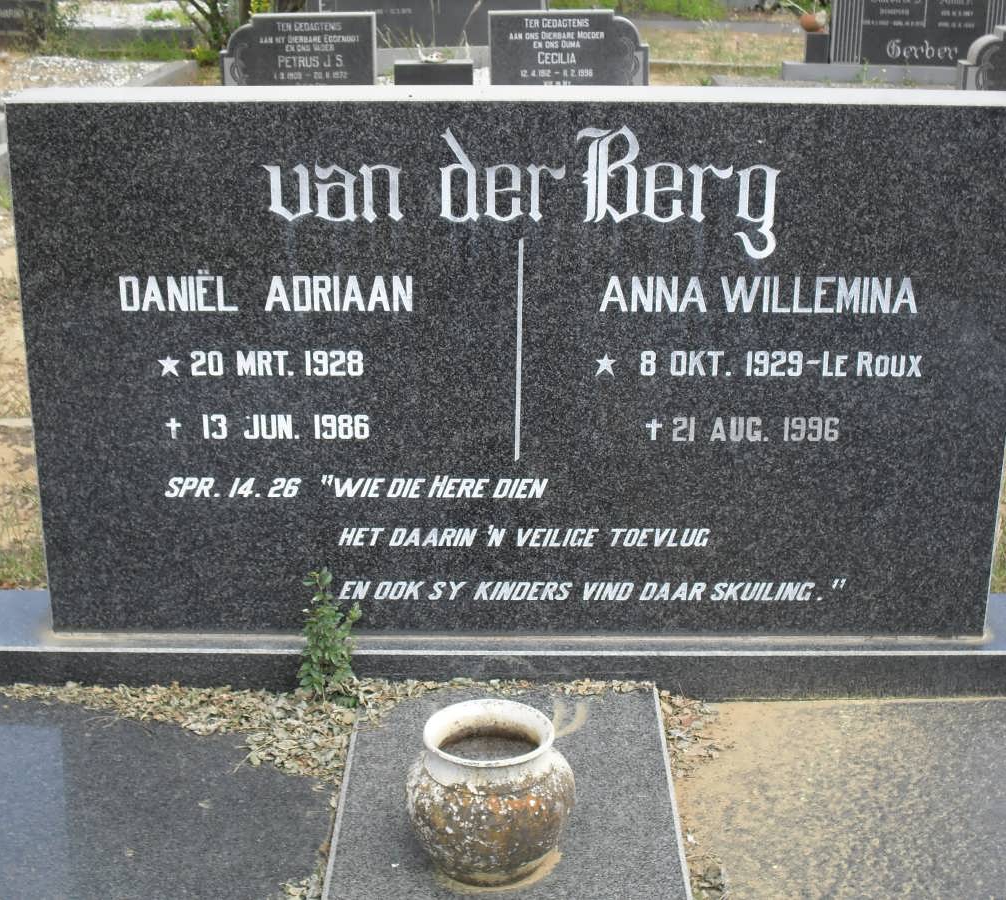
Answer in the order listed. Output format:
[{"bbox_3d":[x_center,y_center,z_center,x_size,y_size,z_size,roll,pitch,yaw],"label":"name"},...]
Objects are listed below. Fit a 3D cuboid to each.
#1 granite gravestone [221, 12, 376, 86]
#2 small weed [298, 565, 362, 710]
[{"bbox_3d":[-0.840,-1.555,7.032,0.635,0.490,0.090,-2,19,-5],"label":"granite gravestone"},{"bbox_3d":[-0.230,0.247,2.253,0.081,0.187,0.075,0,19,0],"label":"small weed"}]

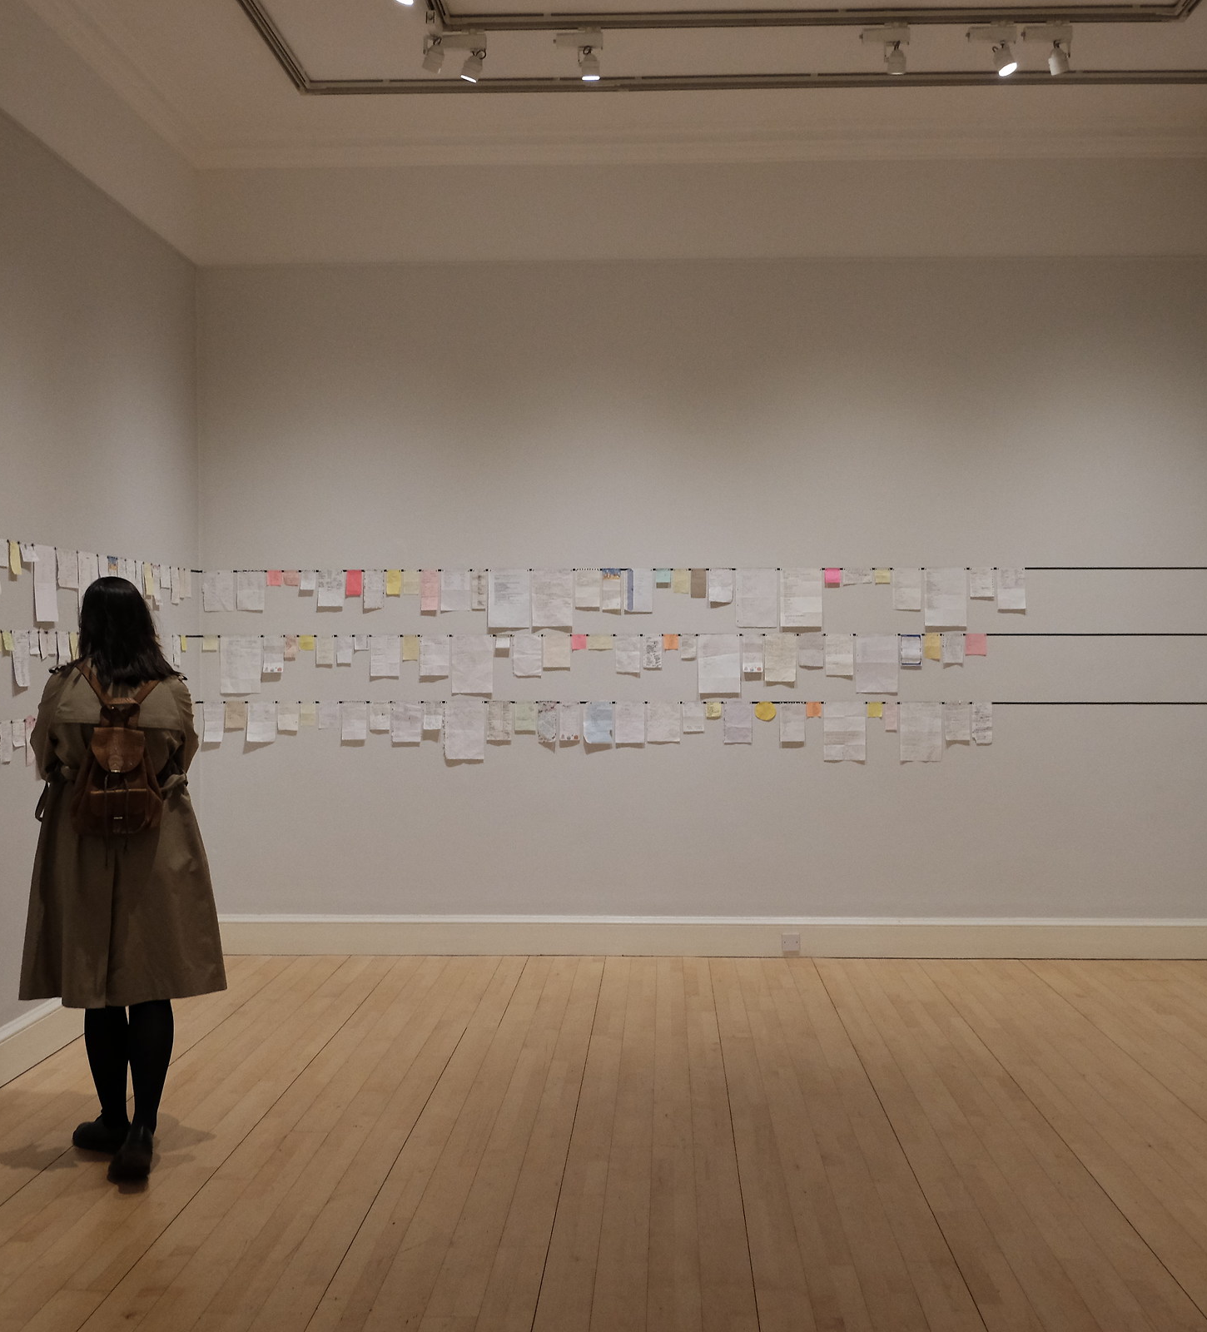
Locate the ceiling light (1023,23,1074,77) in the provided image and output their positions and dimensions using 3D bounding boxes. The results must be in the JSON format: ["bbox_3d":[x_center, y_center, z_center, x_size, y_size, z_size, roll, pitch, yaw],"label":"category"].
[{"bbox_3d":[1.851,-2.563,6.235,0.213,0.225,0.130,0,1,8],"label":"ceiling light"}]

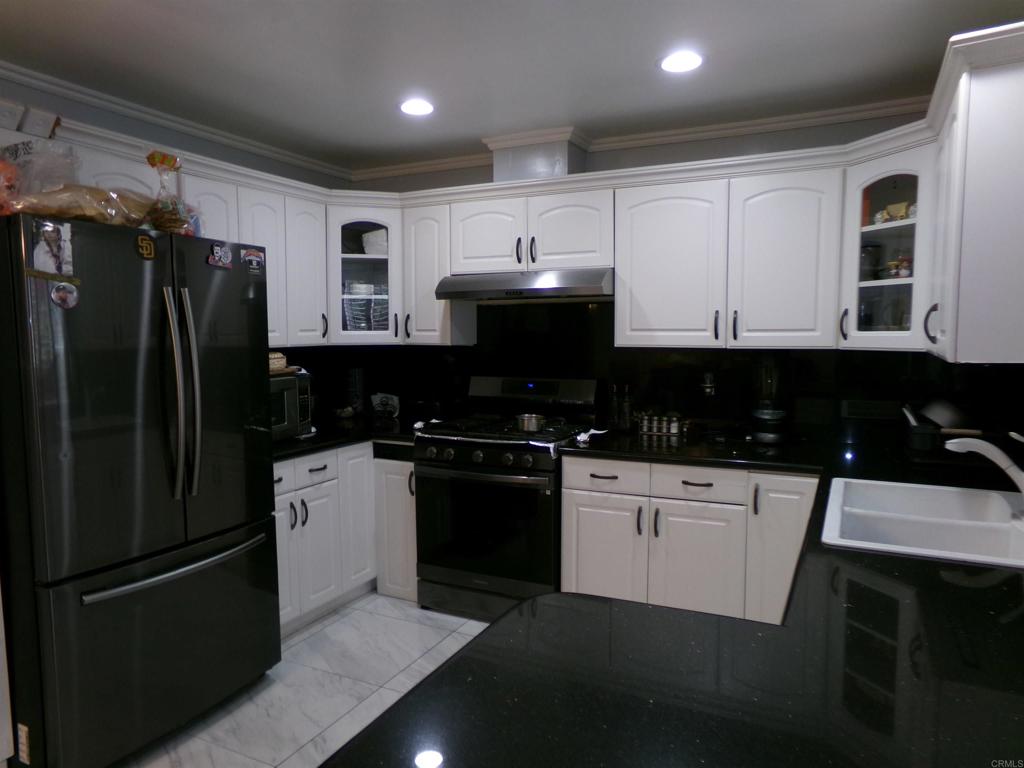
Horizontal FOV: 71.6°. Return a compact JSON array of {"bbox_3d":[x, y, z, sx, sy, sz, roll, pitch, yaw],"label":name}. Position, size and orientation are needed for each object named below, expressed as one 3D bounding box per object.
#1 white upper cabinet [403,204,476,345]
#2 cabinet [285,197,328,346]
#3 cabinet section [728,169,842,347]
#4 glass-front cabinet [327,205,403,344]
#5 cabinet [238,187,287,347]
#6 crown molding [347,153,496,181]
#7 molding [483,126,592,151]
[{"bbox_3d":[-0.408,-0.610,4.063,0.318,0.760,0.310,2,5,26],"label":"white upper cabinet"},{"bbox_3d":[-1.195,-0.580,3.766,0.320,0.759,0.307,2,5,26],"label":"cabinet"},{"bbox_3d":[1.263,-0.550,3.289,0.459,0.762,0.330,2,5,25],"label":"cabinet section"},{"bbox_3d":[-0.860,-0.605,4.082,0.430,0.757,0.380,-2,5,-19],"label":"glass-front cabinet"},{"bbox_3d":[-1.346,-0.565,3.528,0.311,0.760,0.297,2,5,26],"label":"cabinet"},{"bbox_3d":[-0.552,-1.284,4.224,1.080,0.057,0.050,2,5,26],"label":"crown molding"},{"bbox_3d":[0.148,-1.248,3.724,0.520,0.054,0.305,2,5,26],"label":"molding"}]

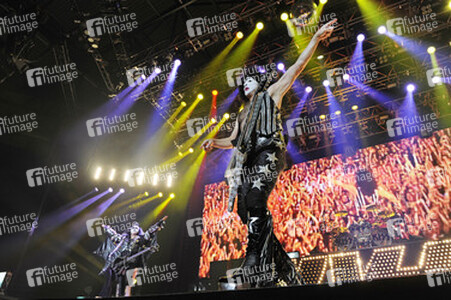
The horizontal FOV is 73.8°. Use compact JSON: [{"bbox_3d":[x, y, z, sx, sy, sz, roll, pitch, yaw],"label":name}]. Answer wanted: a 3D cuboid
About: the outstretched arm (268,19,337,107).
[{"bbox_3d":[0.645,-0.738,2.495,0.150,0.160,0.782,24,-61,-28],"label":"outstretched arm"}]

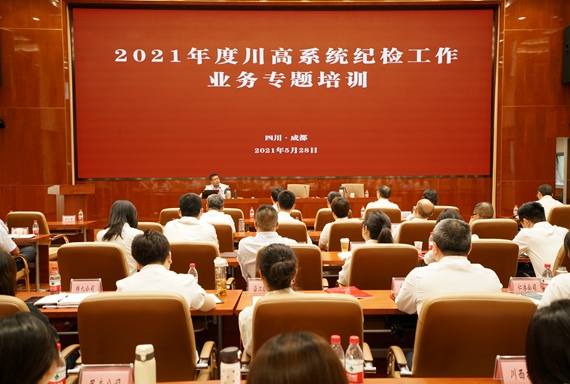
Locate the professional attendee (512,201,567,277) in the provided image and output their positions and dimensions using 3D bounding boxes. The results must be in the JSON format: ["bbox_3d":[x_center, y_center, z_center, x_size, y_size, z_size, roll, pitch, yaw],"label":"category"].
[{"bbox_3d":[2.150,0.713,4.695,0.500,1.250,0.780,-1,3,-12],"label":"professional attendee"}]

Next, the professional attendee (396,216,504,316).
[{"bbox_3d":[0.800,0.753,2.880,0.530,1.270,0.760,0,3,-3],"label":"professional attendee"}]

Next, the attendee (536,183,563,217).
[{"bbox_3d":[3.331,0.512,7.208,0.500,1.230,0.780,-1,3,-6],"label":"attendee"}]

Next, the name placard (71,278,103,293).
[{"bbox_3d":[-1.235,0.590,3.529,0.190,0.095,0.080,0,2,-6],"label":"name placard"}]

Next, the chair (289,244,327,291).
[{"bbox_3d":[0.027,0.826,4.032,0.600,0.970,0.620,0,3,-1],"label":"chair"}]

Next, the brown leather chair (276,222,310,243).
[{"bbox_3d":[-0.017,0.740,5.481,0.620,0.970,0.620,0,3,-1],"label":"brown leather chair"}]

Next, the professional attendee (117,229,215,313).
[{"bbox_3d":[-0.600,0.792,2.967,0.510,1.240,0.750,0,2,3],"label":"professional attendee"}]

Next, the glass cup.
[{"bbox_3d":[0.535,0.510,5.047,0.080,0.125,0.080,0,2,0],"label":"glass cup"}]

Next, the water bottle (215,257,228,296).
[{"bbox_3d":[-0.381,0.504,3.340,0.073,0.230,0.073,0,3,-1],"label":"water bottle"}]

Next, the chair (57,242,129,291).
[{"bbox_3d":[-1.430,0.858,4.461,0.640,0.980,0.630,0,2,0],"label":"chair"}]

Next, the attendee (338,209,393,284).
[{"bbox_3d":[0.640,0.725,4.250,0.480,1.180,0.720,-1,3,-7],"label":"attendee"}]

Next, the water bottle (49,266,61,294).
[{"bbox_3d":[-1.384,0.522,3.376,0.065,0.168,0.065,0,3,-1],"label":"water bottle"}]

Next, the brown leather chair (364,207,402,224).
[{"bbox_3d":[1.212,0.662,7.180,0.600,0.970,0.620,0,3,-1],"label":"brown leather chair"}]

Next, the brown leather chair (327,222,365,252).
[{"bbox_3d":[0.690,0.786,6.110,0.640,0.980,0.630,0,2,0],"label":"brown leather chair"}]

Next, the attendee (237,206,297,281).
[{"bbox_3d":[-0.130,0.719,4.655,0.500,1.240,0.760,0,2,0],"label":"attendee"}]

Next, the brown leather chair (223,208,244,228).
[{"bbox_3d":[-0.719,0.660,6.909,0.620,0.970,0.620,0,3,-1],"label":"brown leather chair"}]

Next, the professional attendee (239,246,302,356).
[{"bbox_3d":[-0.013,0.817,2.833,0.470,1.140,0.720,0,3,-3],"label":"professional attendee"}]

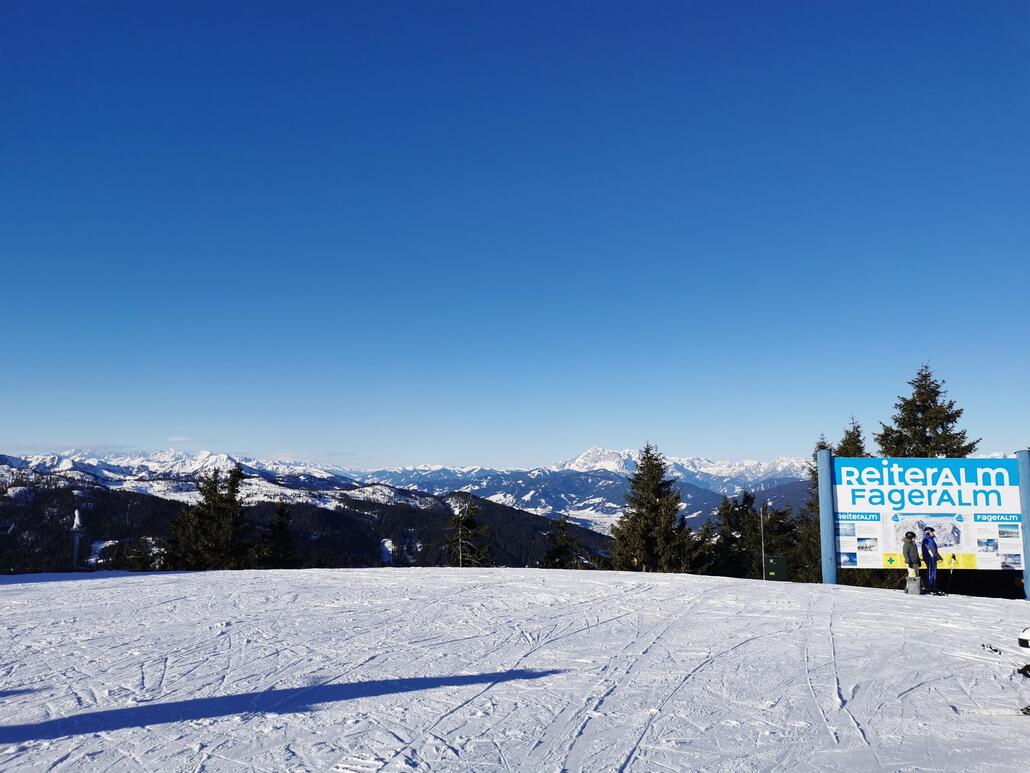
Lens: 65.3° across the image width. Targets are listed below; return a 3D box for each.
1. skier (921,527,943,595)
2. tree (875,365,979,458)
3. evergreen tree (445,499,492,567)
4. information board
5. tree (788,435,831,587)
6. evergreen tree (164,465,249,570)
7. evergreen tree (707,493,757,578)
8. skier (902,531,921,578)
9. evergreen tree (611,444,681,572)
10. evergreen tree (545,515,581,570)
[{"bbox_3d":[11.023,4.609,21.242,0.520,1.768,0.500,1,-6,-10],"label":"skier"},{"bbox_3d":[14.246,3.229,27.816,4.516,8.046,4.516,0,-6,0],"label":"tree"},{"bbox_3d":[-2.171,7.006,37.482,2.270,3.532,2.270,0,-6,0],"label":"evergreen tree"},{"bbox_3d":[11.464,3.517,22.308,5.217,3.098,0.150,0,-6,0],"label":"information board"},{"bbox_3d":[9.750,4.066,25.720,2.006,5.055,2.006,0,-6,0],"label":"tree"},{"bbox_3d":[-13.665,5.986,35.576,3.763,5.042,3.763,0,-6,0],"label":"evergreen tree"},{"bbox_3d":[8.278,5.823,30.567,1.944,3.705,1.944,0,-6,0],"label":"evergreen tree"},{"bbox_3d":[10.540,4.670,21.336,0.460,1.619,0.500,3,-6,-25],"label":"skier"},{"bbox_3d":[5.304,5.138,32.647,2.875,5.551,2.875,0,-6,0],"label":"evergreen tree"},{"bbox_3d":[2.447,8.180,41.383,1.881,3.143,1.881,0,-6,0],"label":"evergreen tree"}]

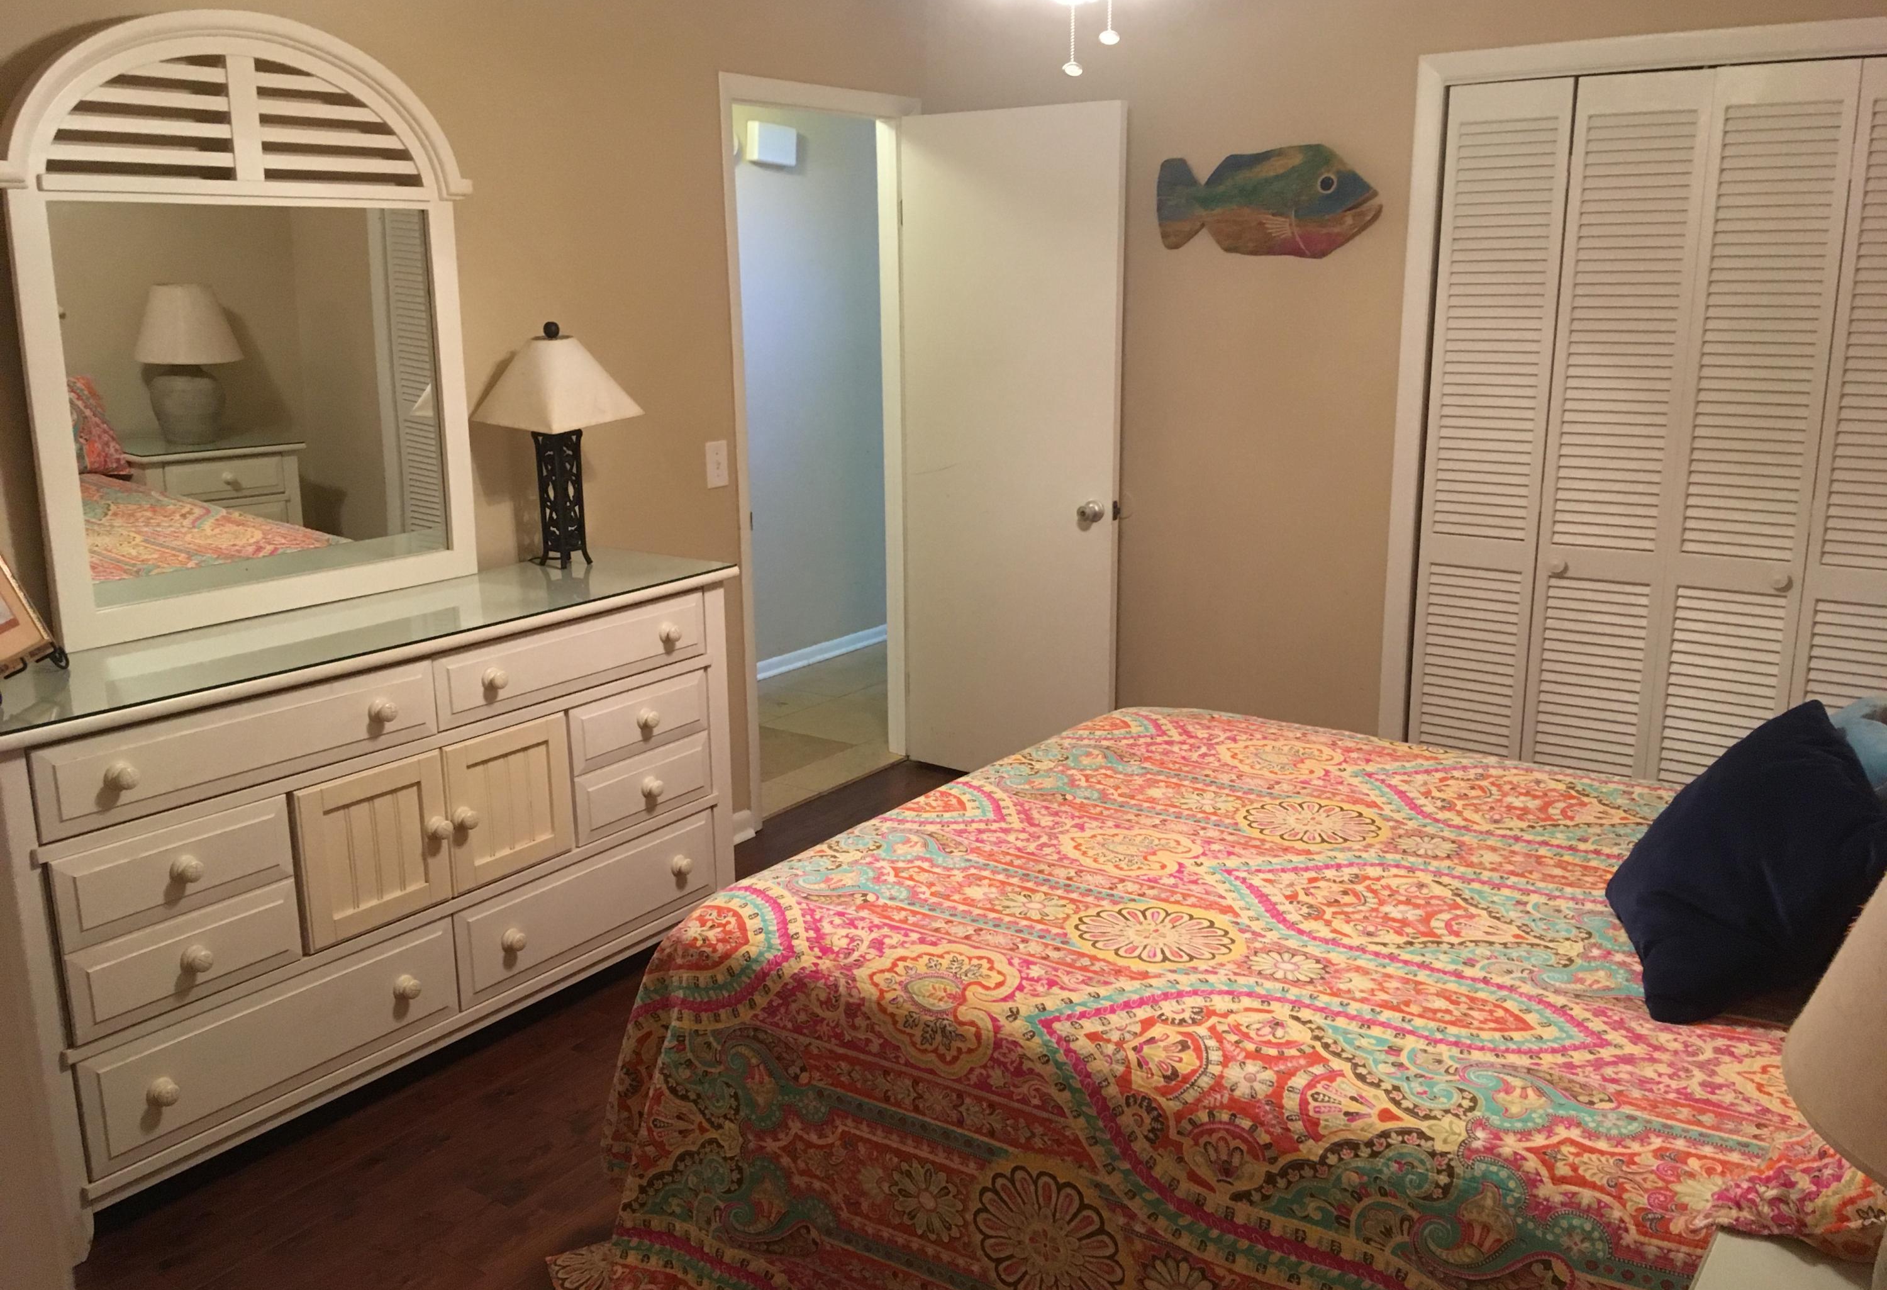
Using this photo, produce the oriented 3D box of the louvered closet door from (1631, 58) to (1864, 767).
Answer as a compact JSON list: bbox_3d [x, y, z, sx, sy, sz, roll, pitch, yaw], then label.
[{"bbox_3d":[1.983,-0.381,3.916,0.305,1.998,0.034,8,16,32],"label":"louvered closet door"}]

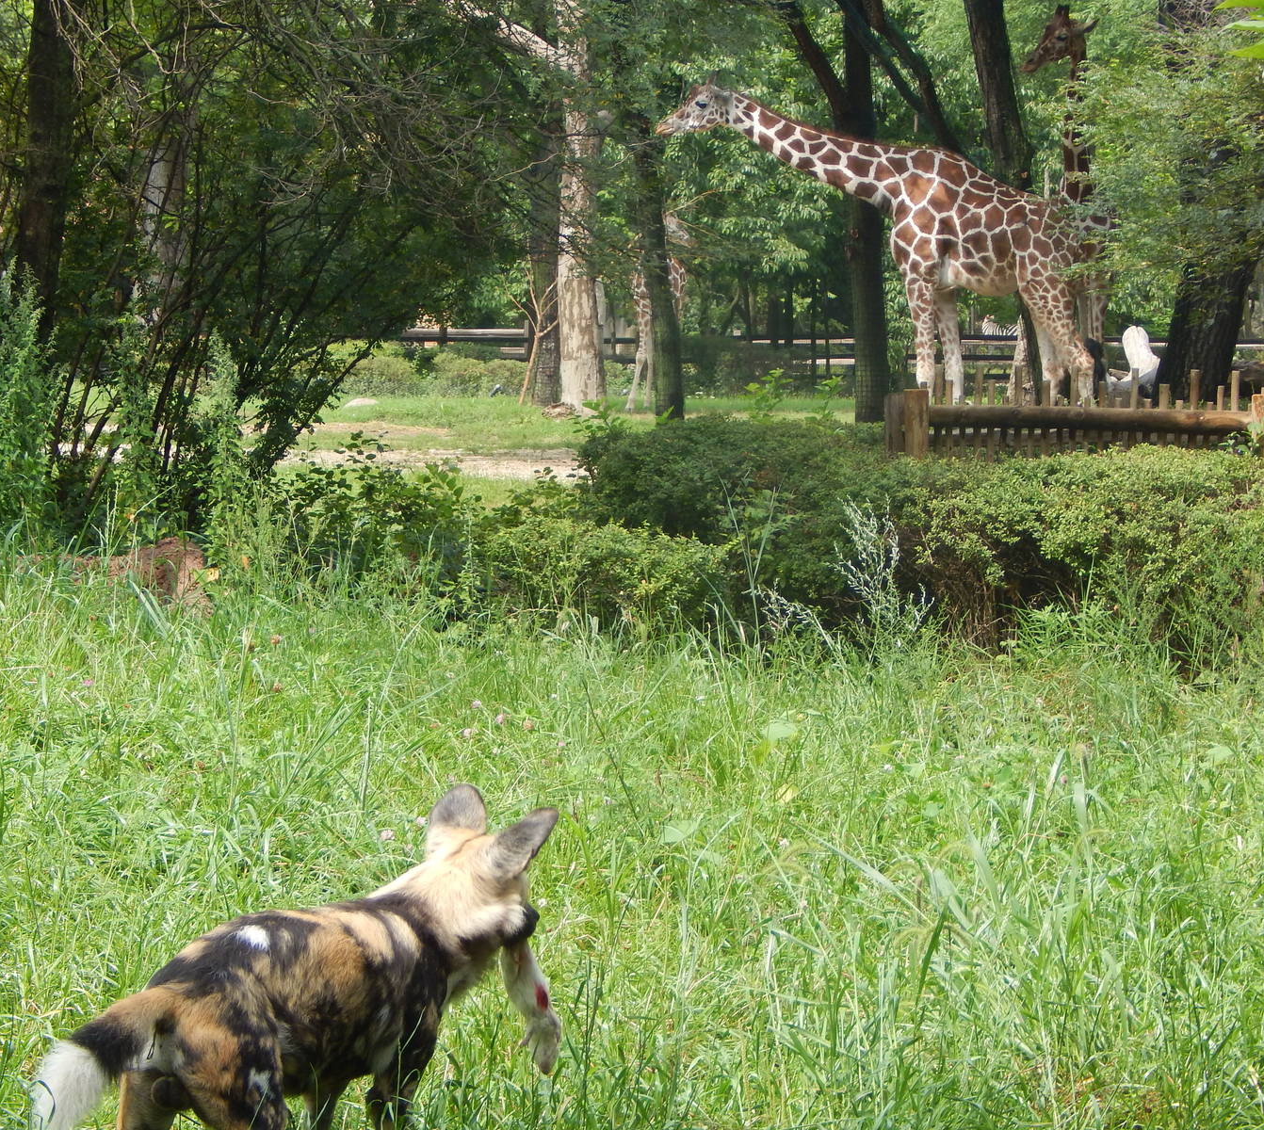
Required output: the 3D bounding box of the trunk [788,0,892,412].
[{"bbox_3d":[2.000,-3.310,67.000,1.050,4.150,0.600,0,2,0],"label":"trunk"}]

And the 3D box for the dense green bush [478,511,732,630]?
[{"bbox_3d":[-0.119,0.063,30.000,1.120,0.590,0.850,0,2,0],"label":"dense green bush"}]

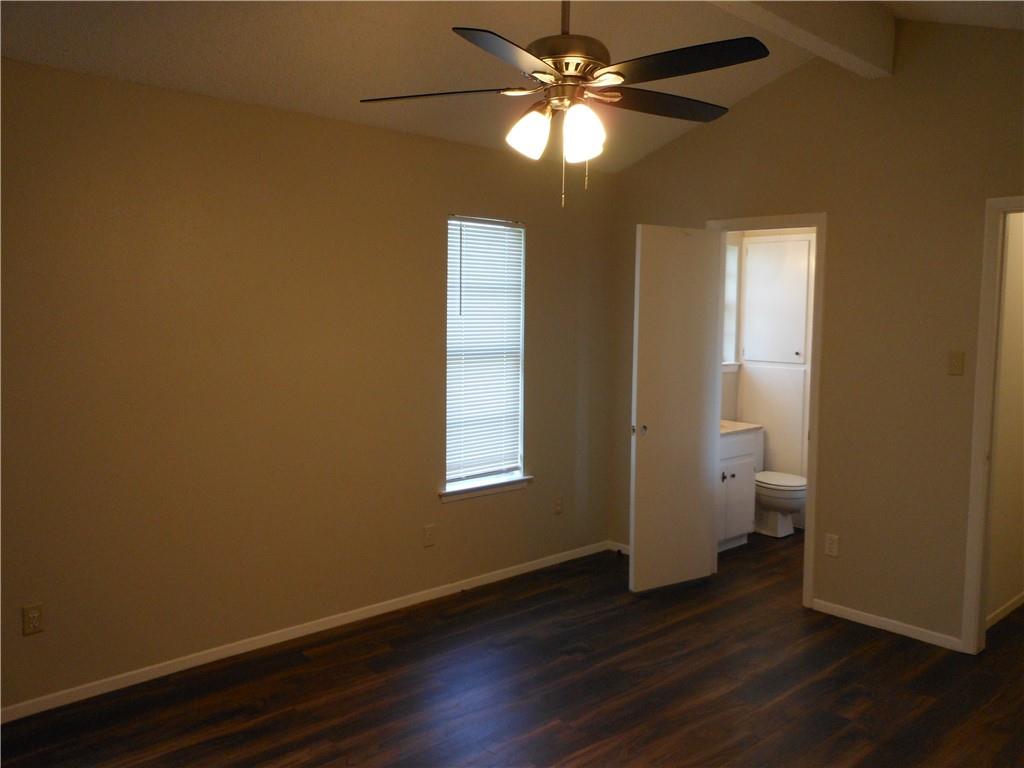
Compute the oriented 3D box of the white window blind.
[{"bbox_3d":[-0.156,-0.187,4.706,0.573,1.440,0.040,-4,7,-43],"label":"white window blind"}]

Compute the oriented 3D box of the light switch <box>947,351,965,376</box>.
[{"bbox_3d":[2.071,-0.093,3.872,0.012,0.116,0.072,-4,7,-43],"label":"light switch"}]

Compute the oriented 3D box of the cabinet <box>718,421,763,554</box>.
[{"bbox_3d":[1.205,0.702,5.605,0.755,0.815,0.600,-4,7,-43],"label":"cabinet"}]

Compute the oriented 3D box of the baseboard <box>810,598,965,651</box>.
[{"bbox_3d":[1.871,1.212,4.191,0.012,0.052,0.748,-4,7,-43],"label":"baseboard"}]

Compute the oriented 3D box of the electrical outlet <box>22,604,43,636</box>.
[{"bbox_3d":[-1.849,0.914,3.198,0.072,0.116,0.010,-4,7,-43],"label":"electrical outlet"}]

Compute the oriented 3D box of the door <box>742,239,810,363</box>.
[{"bbox_3d":[1.965,-0.607,6.174,0.020,0.901,0.510,-4,7,-43],"label":"door"}]

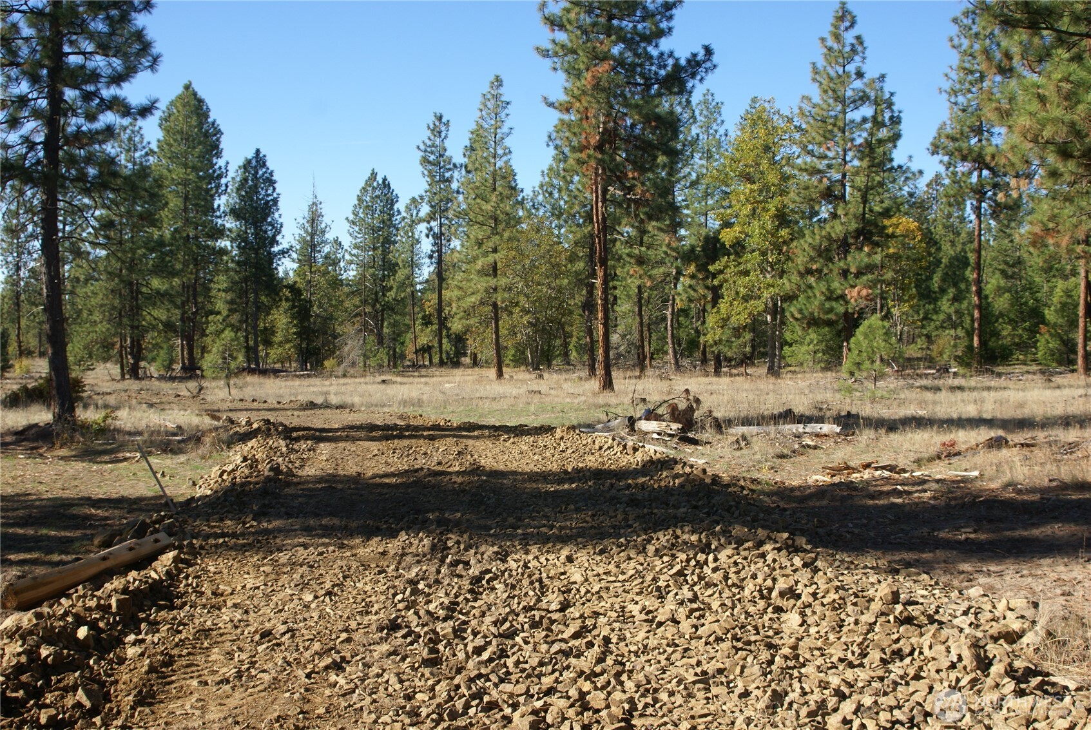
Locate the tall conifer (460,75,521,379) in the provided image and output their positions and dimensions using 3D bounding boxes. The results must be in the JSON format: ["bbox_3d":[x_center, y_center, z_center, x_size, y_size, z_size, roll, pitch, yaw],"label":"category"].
[{"bbox_3d":[-2.716,-6.689,61.882,2.986,14.706,2.986,0,1,0],"label":"tall conifer"}]

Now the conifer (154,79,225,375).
[{"bbox_3d":[-20.641,-7.936,73.865,4.108,16.864,4.108,0,1,0],"label":"conifer"}]

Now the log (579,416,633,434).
[{"bbox_3d":[1.157,1.125,24.200,1.143,0.250,0.250,0,1,25],"label":"log"}]

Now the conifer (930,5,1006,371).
[{"bbox_3d":[24.576,-10.219,73.830,4.455,21.133,4.455,0,1,0],"label":"conifer"}]

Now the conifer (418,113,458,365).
[{"bbox_3d":[-7.730,-8.946,90.855,2.861,18.016,2.861,0,1,0],"label":"conifer"}]

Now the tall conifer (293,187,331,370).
[{"bbox_3d":[-14.636,-5.416,79.908,2.354,11.476,2.354,0,1,0],"label":"tall conifer"}]

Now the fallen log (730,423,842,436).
[{"bbox_3d":[4.567,1.219,24.300,2.197,0.200,0.200,0,1,3],"label":"fallen log"}]

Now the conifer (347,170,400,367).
[{"bbox_3d":[-11.322,-6.303,83.895,3.484,13.056,3.484,0,1,0],"label":"conifer"}]

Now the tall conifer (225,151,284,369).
[{"bbox_3d":[-18.274,-6.587,79.888,3.639,13.925,3.639,0,1,0],"label":"tall conifer"}]

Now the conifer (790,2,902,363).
[{"bbox_3d":[17.423,-10.317,73.829,6.484,21.329,6.484,0,1,0],"label":"conifer"}]

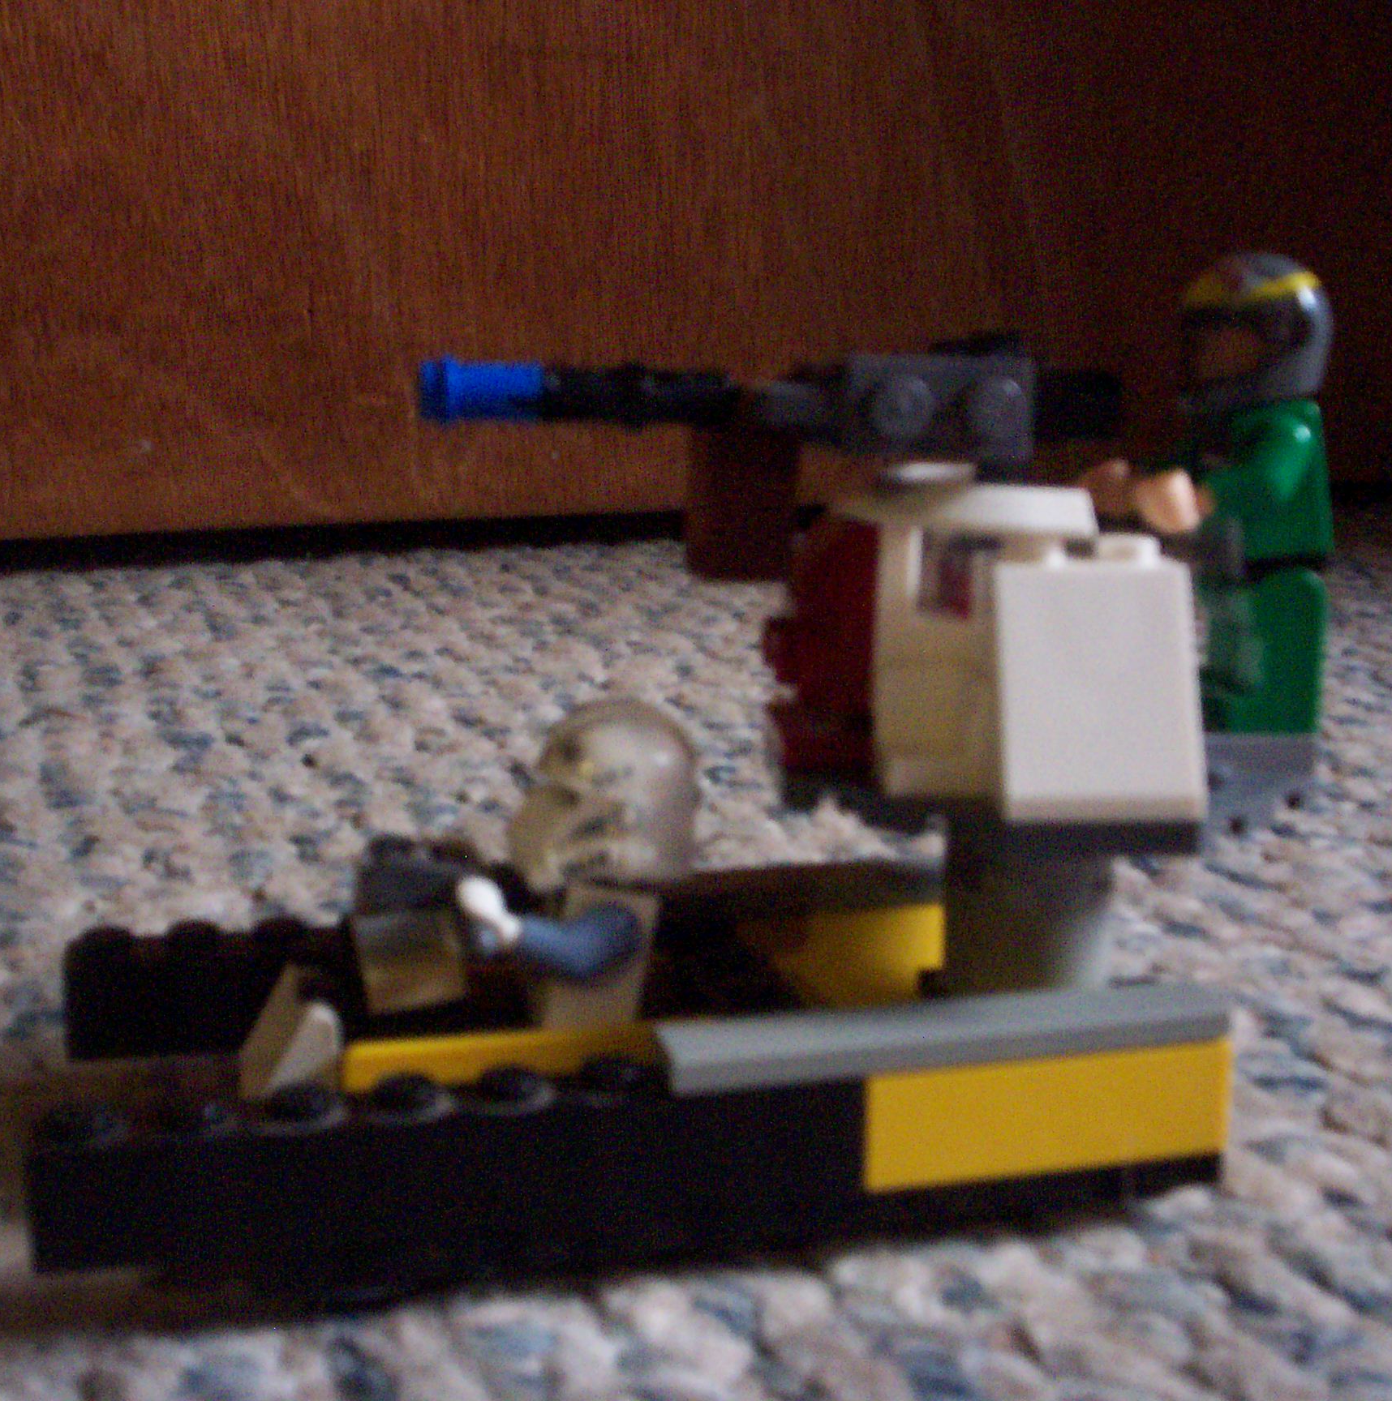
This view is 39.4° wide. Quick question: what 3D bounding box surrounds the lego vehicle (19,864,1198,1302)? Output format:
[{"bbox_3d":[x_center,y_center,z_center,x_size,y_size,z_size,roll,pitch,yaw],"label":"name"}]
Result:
[{"bbox_3d":[-0.008,0.031,0.177,0.096,0.018,0.050,-2,9,-14],"label":"lego vehicle"}]

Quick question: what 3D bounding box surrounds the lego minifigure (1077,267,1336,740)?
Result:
[{"bbox_3d":[0.045,-0.018,0.175,0.019,0.041,0.020,-1,9,-10],"label":"lego minifigure"}]

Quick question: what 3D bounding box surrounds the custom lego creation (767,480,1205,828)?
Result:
[{"bbox_3d":[0.022,-0.005,0.171,0.029,0.026,0.039,-1,9,-10],"label":"custom lego creation"}]

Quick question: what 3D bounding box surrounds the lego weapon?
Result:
[{"bbox_3d":[0.006,-0.021,0.166,0.058,0.020,0.014,-2,9,-11],"label":"lego weapon"}]

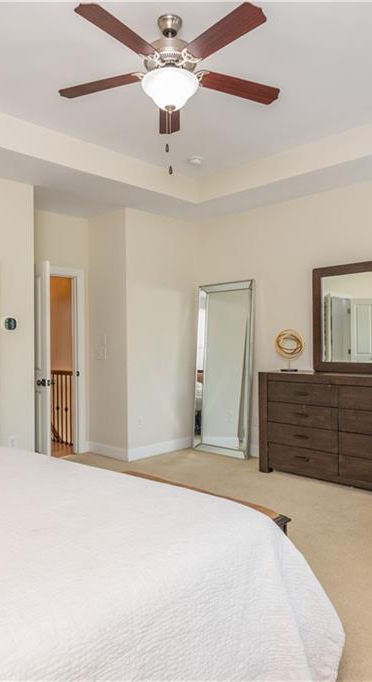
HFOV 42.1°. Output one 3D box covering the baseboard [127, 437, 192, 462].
[{"bbox_3d":[-0.242,1.215,5.542,0.020,0.150,1.080,-1,0,44],"label":"baseboard"}]

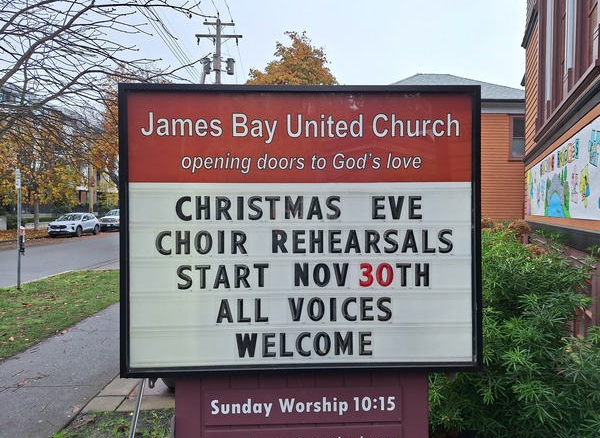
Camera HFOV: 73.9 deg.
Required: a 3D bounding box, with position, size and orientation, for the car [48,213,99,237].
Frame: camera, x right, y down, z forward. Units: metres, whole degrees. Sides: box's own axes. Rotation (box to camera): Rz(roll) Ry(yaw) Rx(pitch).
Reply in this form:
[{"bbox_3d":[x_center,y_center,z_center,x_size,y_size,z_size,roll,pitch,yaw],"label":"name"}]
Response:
[{"bbox_3d":[-16.070,0.380,28.630,1.880,1.680,4.585,0,1,-3],"label":"car"}]

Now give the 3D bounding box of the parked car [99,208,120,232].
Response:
[{"bbox_3d":[-16.500,0.170,36.650,1.930,1.900,5.100,0,1,-3],"label":"parked car"}]

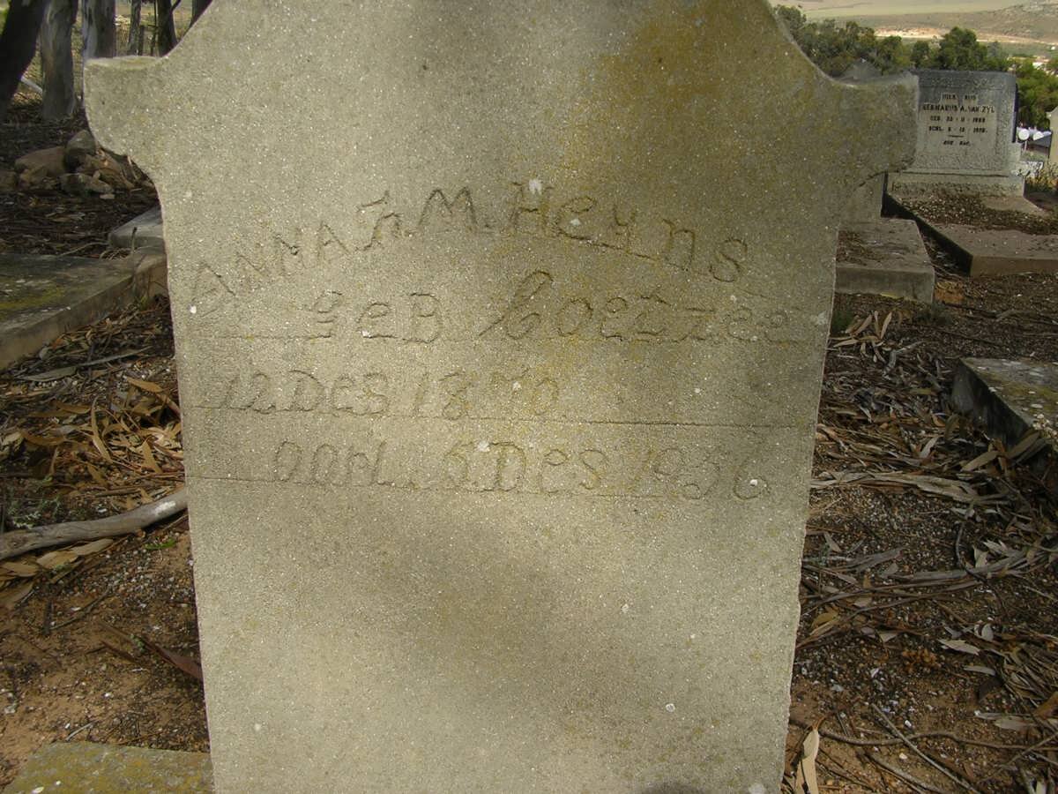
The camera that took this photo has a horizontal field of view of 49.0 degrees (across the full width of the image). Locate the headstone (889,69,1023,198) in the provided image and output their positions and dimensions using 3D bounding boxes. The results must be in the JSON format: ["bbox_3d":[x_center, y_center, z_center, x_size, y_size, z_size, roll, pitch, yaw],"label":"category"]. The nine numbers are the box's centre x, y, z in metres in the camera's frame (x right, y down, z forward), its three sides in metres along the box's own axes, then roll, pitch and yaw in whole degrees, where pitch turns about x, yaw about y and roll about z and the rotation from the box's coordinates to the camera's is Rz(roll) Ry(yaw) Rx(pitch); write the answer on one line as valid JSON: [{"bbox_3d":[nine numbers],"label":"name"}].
[{"bbox_3d":[2.842,-1.748,7.665,0.885,0.800,0.240,2,19,5],"label":"headstone"}]

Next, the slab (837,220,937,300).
[{"bbox_3d":[1.663,-0.743,6.061,0.750,0.150,1.270,4,19,12],"label":"slab"}]

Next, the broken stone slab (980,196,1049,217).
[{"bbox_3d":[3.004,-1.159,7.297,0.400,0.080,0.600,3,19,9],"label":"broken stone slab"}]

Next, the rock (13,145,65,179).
[{"bbox_3d":[-3.575,-1.715,8.509,0.390,0.250,0.290,1,19,3],"label":"rock"}]

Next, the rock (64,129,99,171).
[{"bbox_3d":[-2.907,-1.607,7.571,0.210,0.260,0.220,2,19,4],"label":"rock"}]

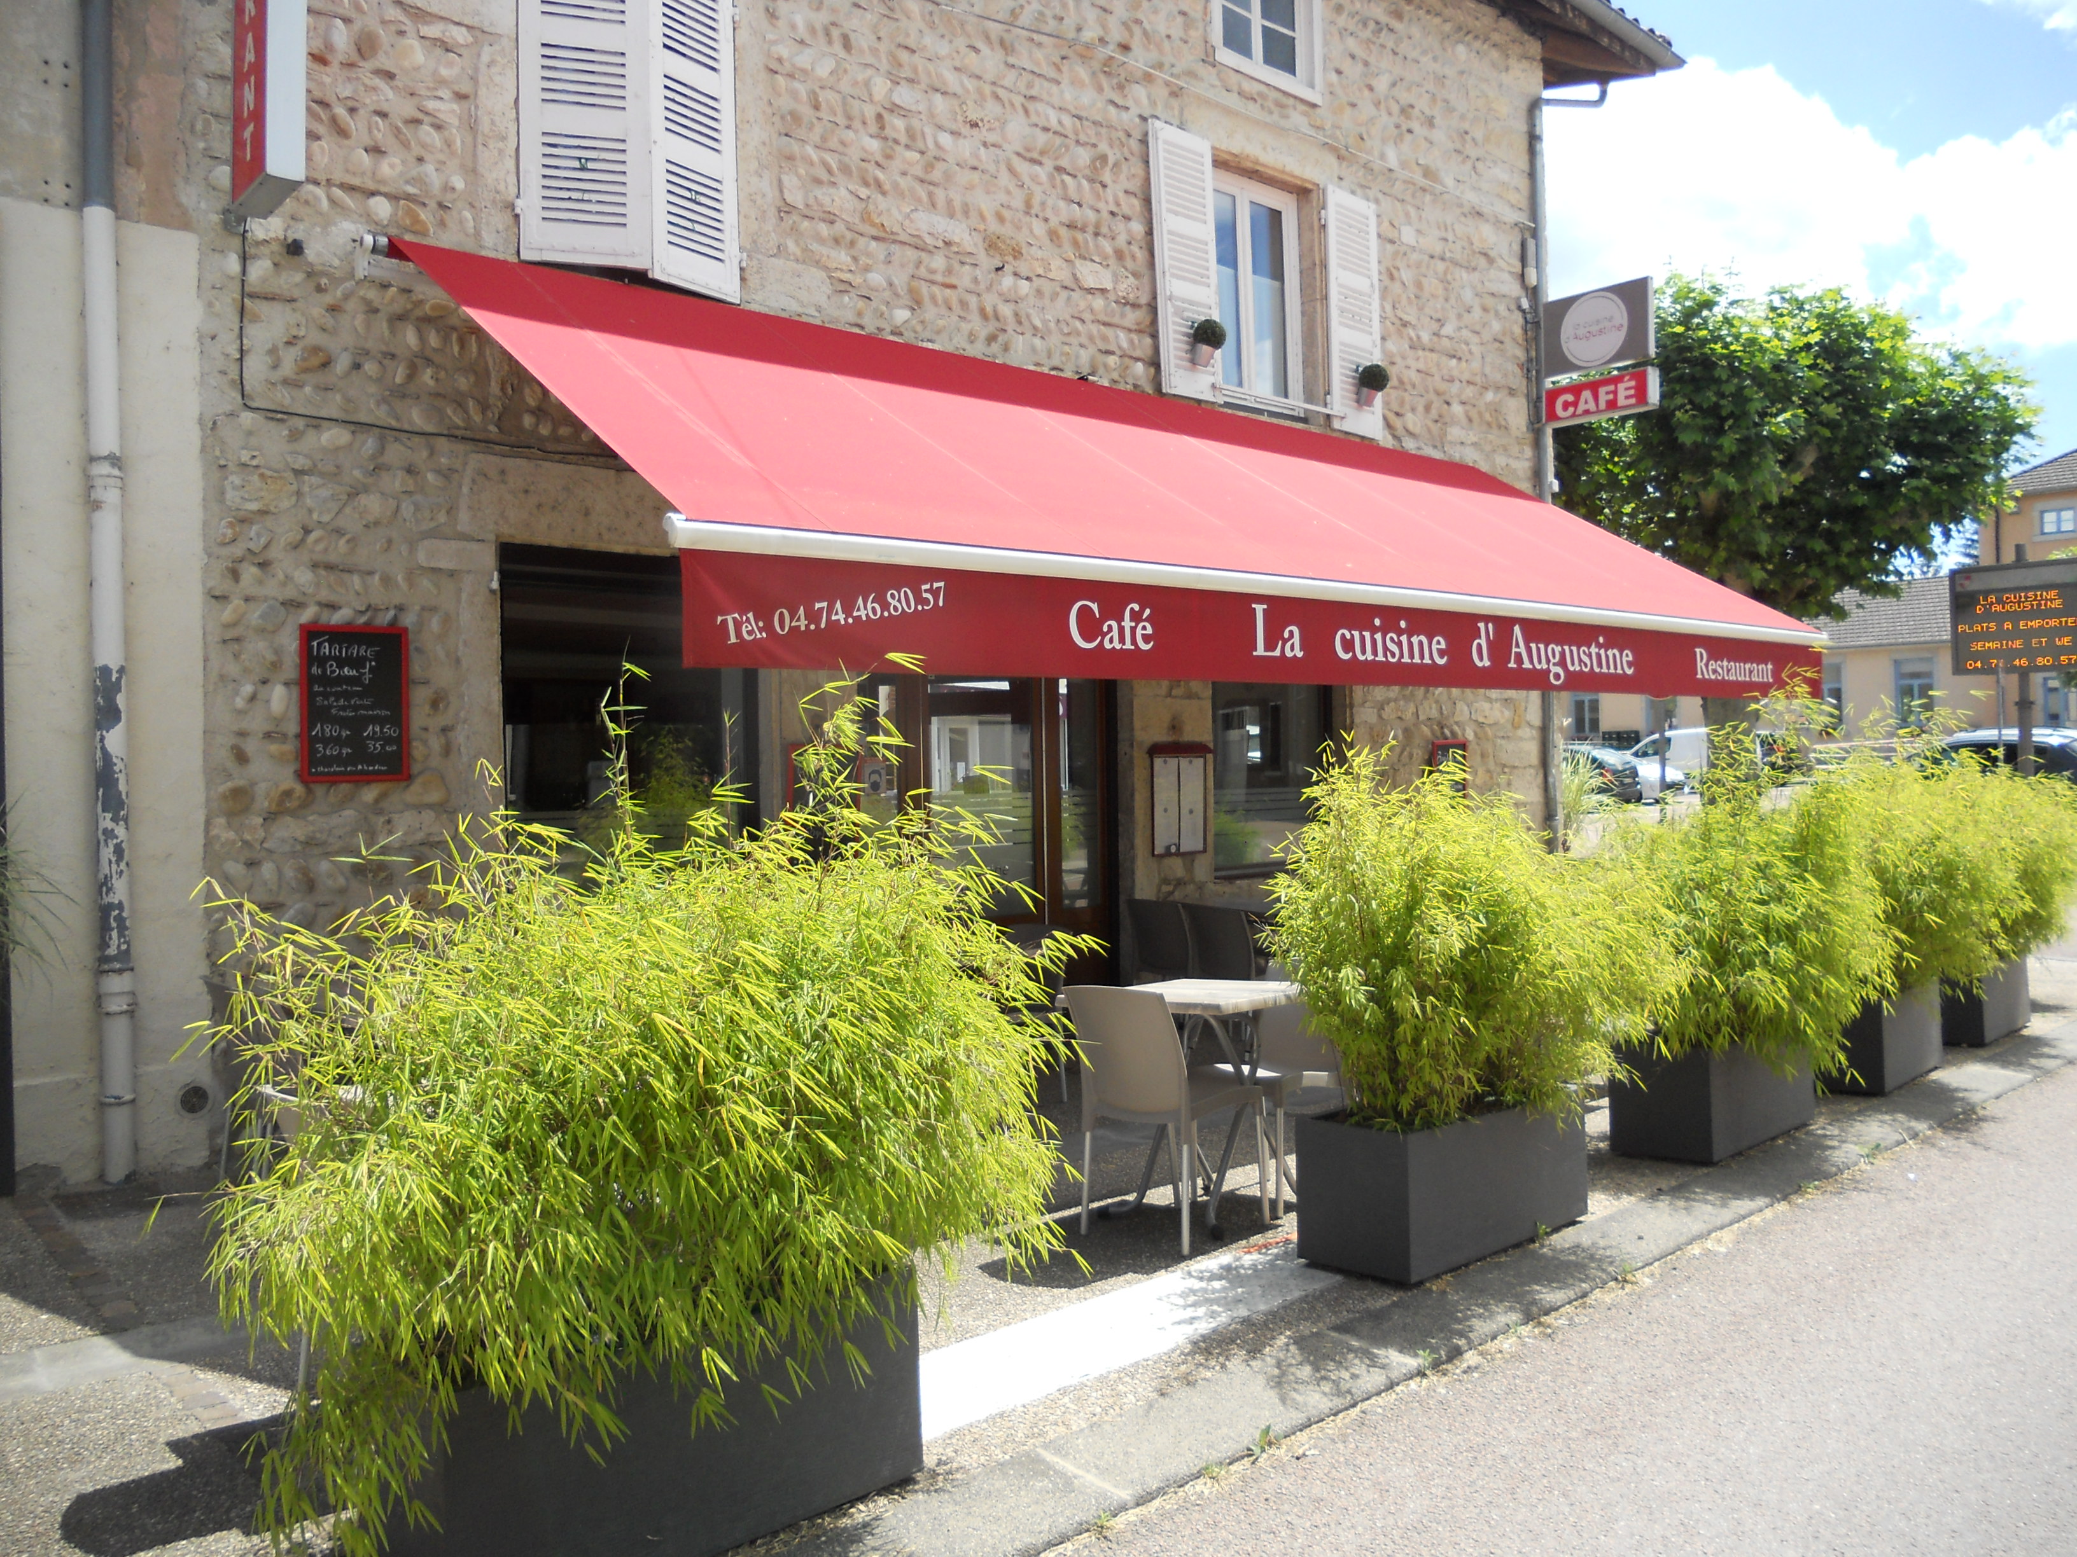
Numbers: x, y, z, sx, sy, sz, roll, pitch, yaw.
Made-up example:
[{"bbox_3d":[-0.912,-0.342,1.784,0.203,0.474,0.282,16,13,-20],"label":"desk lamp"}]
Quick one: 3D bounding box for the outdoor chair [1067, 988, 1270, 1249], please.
[{"bbox_3d":[0.433,1.072,5.321,0.460,0.820,0.560,-1,0,41],"label":"outdoor chair"}]

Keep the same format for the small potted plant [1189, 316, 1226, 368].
[{"bbox_3d":[1.101,-2.852,10.565,0.220,0.320,0.220,-1,0,0],"label":"small potted plant"}]

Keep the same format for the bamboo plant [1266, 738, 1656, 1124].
[{"bbox_3d":[1.386,0.472,5.291,1.300,1.180,0.720,-1,0,-42],"label":"bamboo plant"}]

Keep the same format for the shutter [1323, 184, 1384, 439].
[{"bbox_3d":[2.329,-3.424,11.860,0.590,1.740,0.060,-1,0,-42],"label":"shutter"}]

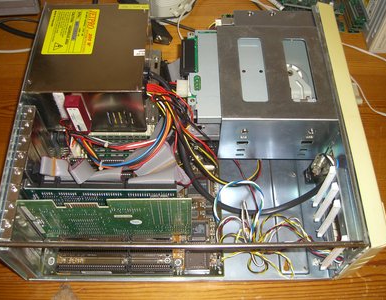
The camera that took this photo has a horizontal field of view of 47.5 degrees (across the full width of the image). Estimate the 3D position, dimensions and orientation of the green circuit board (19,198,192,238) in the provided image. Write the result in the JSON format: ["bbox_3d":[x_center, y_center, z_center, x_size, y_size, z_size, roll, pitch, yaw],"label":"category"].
[{"bbox_3d":[-0.092,0.076,0.499,0.181,0.105,0.012,0,59,-1],"label":"green circuit board"}]

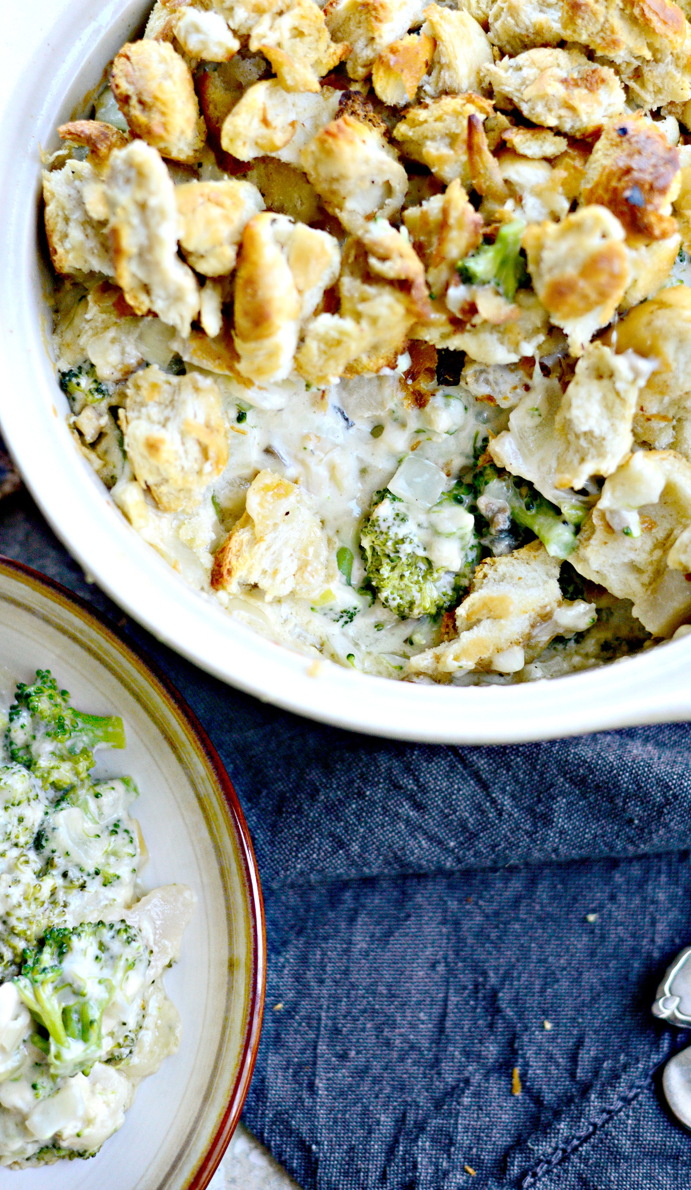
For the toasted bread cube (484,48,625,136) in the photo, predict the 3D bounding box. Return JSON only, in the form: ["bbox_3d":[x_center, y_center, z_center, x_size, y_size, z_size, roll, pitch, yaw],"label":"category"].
[{"bbox_3d":[0.059,-0.142,0.468,0.037,0.022,0.020,15,76,4],"label":"toasted bread cube"}]

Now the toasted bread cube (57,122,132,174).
[{"bbox_3d":[-0.072,-0.128,0.475,0.022,0.017,0.014,15,76,4],"label":"toasted bread cube"}]

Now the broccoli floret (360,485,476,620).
[{"bbox_3d":[0.020,-0.012,0.456,0.031,0.027,0.033,0,76,0],"label":"broccoli floret"}]

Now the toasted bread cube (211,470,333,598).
[{"bbox_3d":[-0.020,-0.017,0.458,0.030,0.024,0.028,-10,76,-2],"label":"toasted bread cube"}]

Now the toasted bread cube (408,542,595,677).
[{"bbox_3d":[0.043,0.004,0.455,0.046,0.024,0.024,-32,78,-8],"label":"toasted bread cube"}]

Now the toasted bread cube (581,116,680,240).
[{"bbox_3d":[0.080,-0.116,0.462,0.025,0.022,0.029,10,76,2],"label":"toasted bread cube"}]

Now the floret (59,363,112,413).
[{"bbox_3d":[-0.074,-0.059,0.472,0.016,0.014,0.015,0,76,0],"label":"floret"}]

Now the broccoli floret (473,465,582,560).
[{"bbox_3d":[0.050,-0.023,0.463,0.033,0.021,0.021,41,80,9],"label":"broccoli floret"}]

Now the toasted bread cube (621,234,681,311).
[{"bbox_3d":[0.084,-0.090,0.464,0.018,0.019,0.024,34,78,8],"label":"toasted bread cube"}]

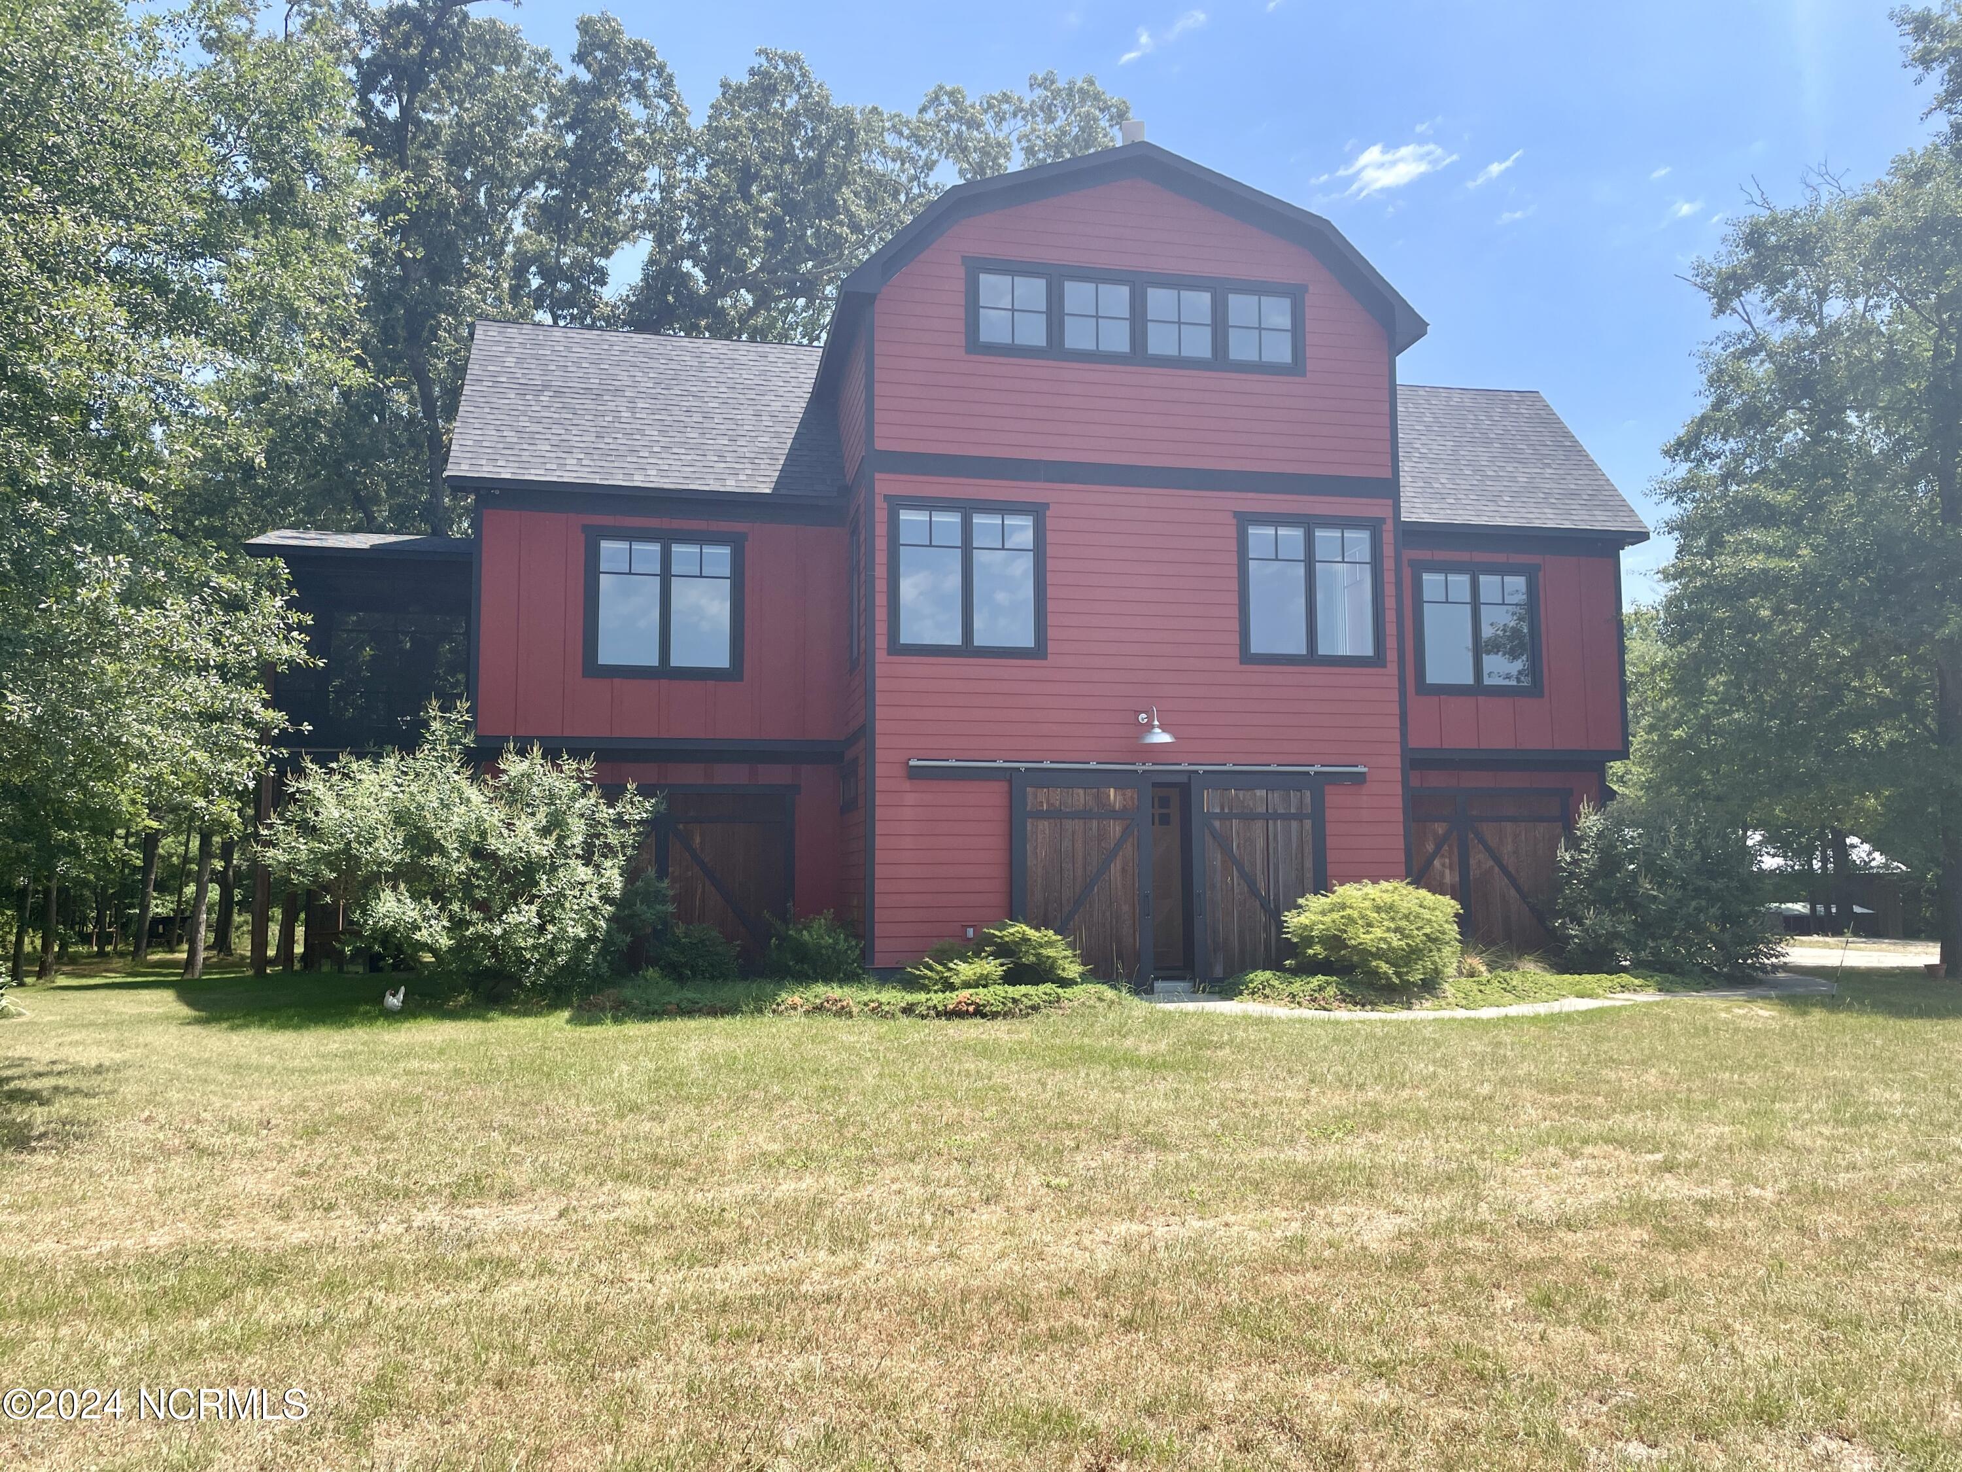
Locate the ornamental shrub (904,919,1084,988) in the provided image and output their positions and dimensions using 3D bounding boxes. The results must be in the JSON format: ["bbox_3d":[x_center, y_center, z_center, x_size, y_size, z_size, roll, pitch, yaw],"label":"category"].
[{"bbox_3d":[0.177,2.627,17.282,2.150,0.930,1.600,1,-5,-12],"label":"ornamental shrub"}]

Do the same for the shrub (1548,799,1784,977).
[{"bbox_3d":[9.988,2.225,21.392,3.100,2.600,2.900,1,-5,-12],"label":"shrub"}]

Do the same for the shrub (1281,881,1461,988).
[{"bbox_3d":[4.863,2.529,18.306,2.200,1.420,2.100,1,-5,-12],"label":"shrub"}]

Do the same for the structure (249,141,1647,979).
[{"bbox_3d":[-0.188,-1.817,23.256,20.250,11.050,10.000,1,-5,-12],"label":"structure"}]

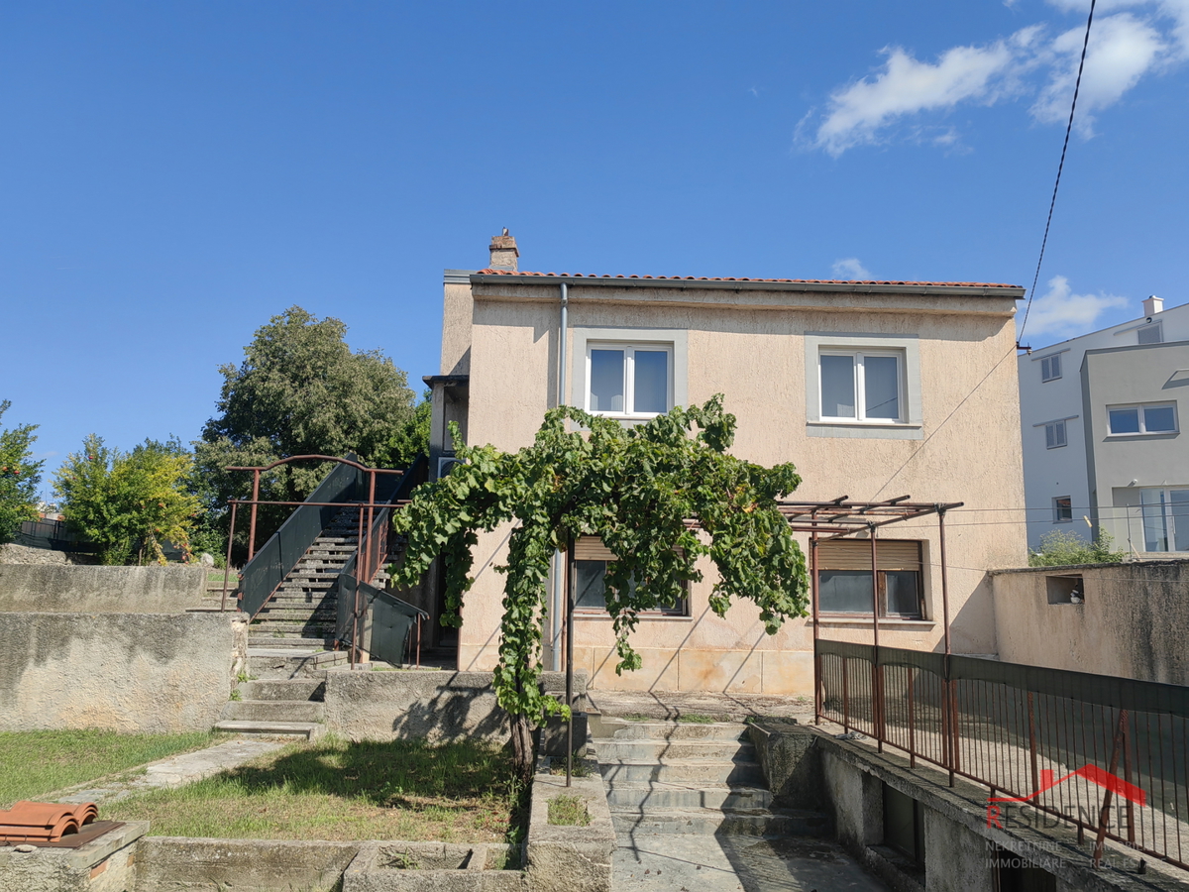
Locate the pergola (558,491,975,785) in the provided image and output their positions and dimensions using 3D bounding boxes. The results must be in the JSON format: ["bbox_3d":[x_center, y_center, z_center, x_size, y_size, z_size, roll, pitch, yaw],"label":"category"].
[{"bbox_3d":[1.196,1.715,8.642,3.090,2.200,3.650,1,-9,-1],"label":"pergola"}]

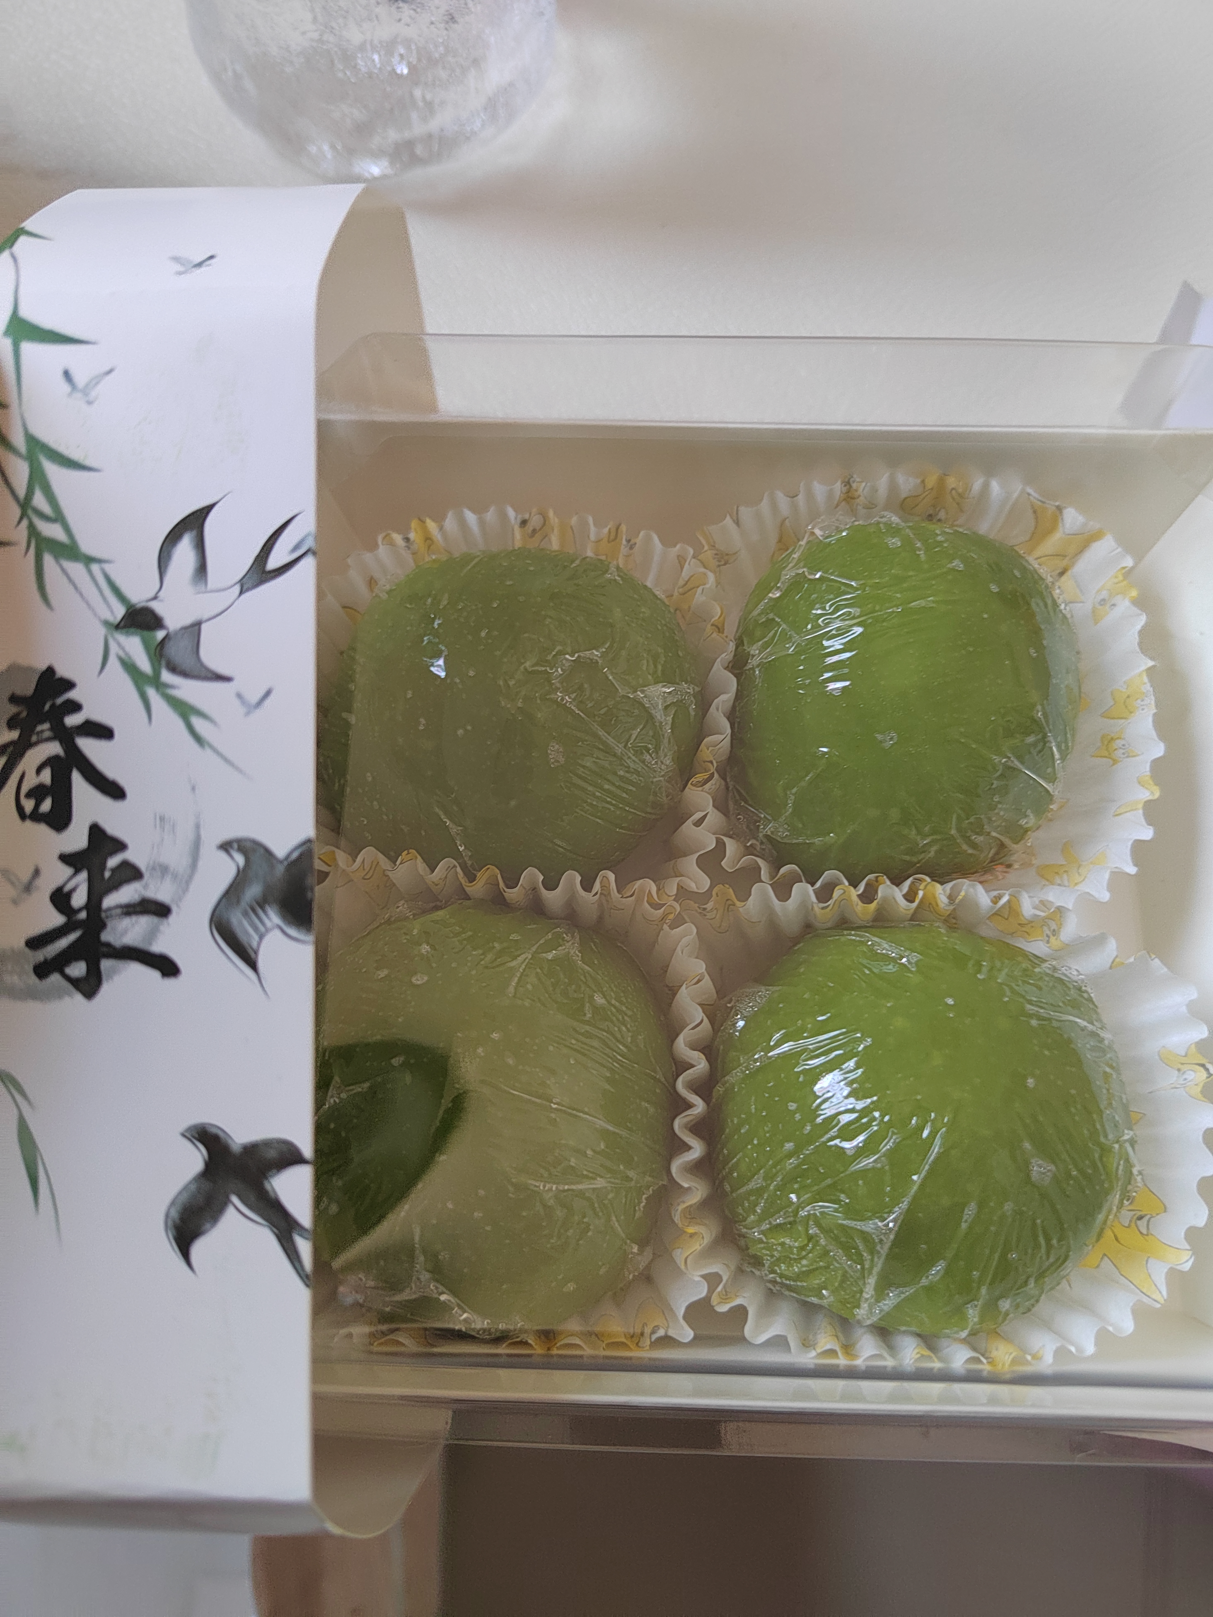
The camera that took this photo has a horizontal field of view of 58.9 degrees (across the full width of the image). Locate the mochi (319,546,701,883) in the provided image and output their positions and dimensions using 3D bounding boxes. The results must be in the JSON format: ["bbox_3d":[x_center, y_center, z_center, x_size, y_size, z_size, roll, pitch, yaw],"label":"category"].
[{"bbox_3d":[-0.015,-0.015,0.168,0.059,0.042,0.053,1,76,1],"label":"mochi"}]

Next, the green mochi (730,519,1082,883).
[{"bbox_3d":[0.046,-0.017,0.167,0.053,0.042,0.057,1,76,1],"label":"green mochi"}]

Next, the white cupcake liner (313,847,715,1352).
[{"bbox_3d":[-0.016,0.043,0.158,0.062,0.034,0.063,1,76,1],"label":"white cupcake liner"}]

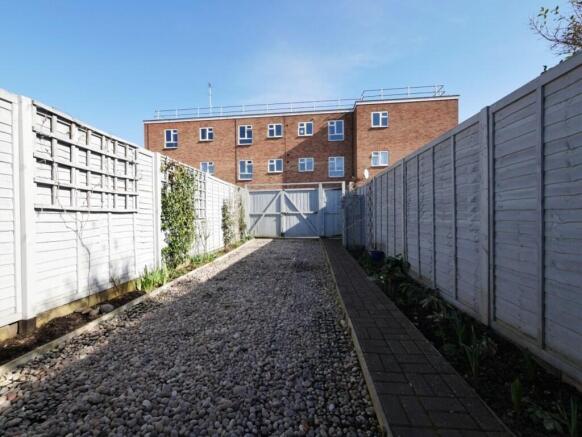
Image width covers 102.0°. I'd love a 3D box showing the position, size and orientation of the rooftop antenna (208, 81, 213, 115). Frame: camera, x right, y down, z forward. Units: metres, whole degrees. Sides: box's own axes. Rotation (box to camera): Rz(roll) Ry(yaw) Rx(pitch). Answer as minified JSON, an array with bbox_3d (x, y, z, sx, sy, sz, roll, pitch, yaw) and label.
[{"bbox_3d":[-6.840,-9.950,20.000,0.300,3.100,0.300,0,1,6],"label":"rooftop antenna"}]

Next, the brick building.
[{"bbox_3d":[-0.100,-4.200,21.200,23.400,9.500,9.000,0,1,6],"label":"brick building"}]

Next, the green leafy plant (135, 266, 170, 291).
[{"bbox_3d":[-1.920,0.800,3.300,0.330,0.300,0.380,0,1,3],"label":"green leafy plant"}]

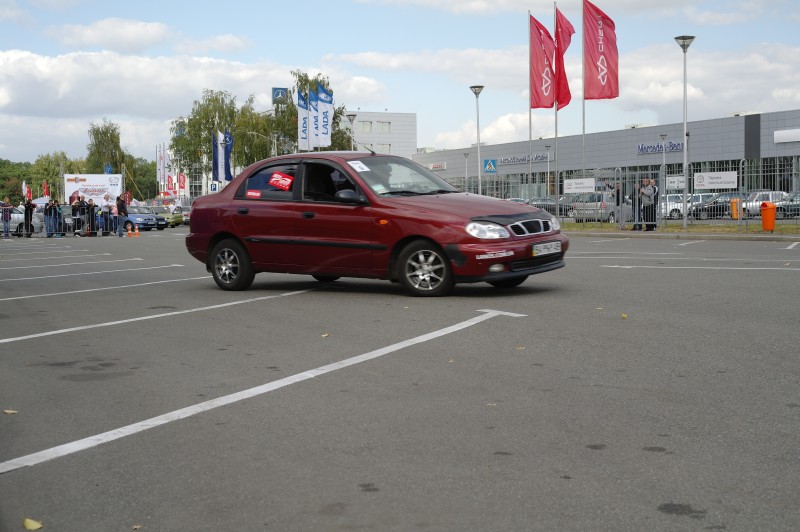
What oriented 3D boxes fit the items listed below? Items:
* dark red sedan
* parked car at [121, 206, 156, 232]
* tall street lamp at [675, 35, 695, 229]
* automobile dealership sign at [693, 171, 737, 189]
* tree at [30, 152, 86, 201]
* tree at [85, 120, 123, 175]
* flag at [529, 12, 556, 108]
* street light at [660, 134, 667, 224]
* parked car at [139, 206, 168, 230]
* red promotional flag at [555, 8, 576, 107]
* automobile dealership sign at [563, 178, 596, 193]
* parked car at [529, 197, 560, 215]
[{"bbox_3d":[-0.350,-0.475,10.636,4.237,1.432,1.678,1,3,36],"label":"dark red sedan"},{"bbox_3d":[-15.750,-2.670,58.500,4.240,1.430,1.680,1,3,33],"label":"parked car"},{"bbox_3d":[10.300,-4.860,37.000,0.740,6.980,0.740,-1,3,0],"label":"tall street lamp"},{"bbox_3d":[9.276,-2.500,30.000,0.050,0.480,1.870,-2,3,-25],"label":"automobile dealership sign"},{"bbox_3d":[-40.100,-9.000,120.000,6.600,8.600,6.600,-1,3,0],"label":"tree"},{"bbox_3d":[-33.158,-10.415,115.000,4.600,12.400,4.600,-1,3,0],"label":"tree"},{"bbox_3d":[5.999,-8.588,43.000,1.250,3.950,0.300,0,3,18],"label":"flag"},{"bbox_3d":[21.700,-7.350,84.000,0.530,6.900,0.530,-1,3,0],"label":"street light"},{"bbox_3d":[-15.850,-2.860,62.000,4.240,1.430,1.680,1,3,33],"label":"parked car"},{"bbox_3d":[6.630,-8.270,41.000,0.850,4.100,0.500,0,3,14],"label":"red promotional flag"},{"bbox_3d":[6.379,-2.818,36.200,0.050,0.480,1.900,-2,3,-25],"label":"automobile dealership sign"},{"bbox_3d":[10.248,-3.932,70.986,1.770,1.470,4.400,0,3,25],"label":"parked car"}]

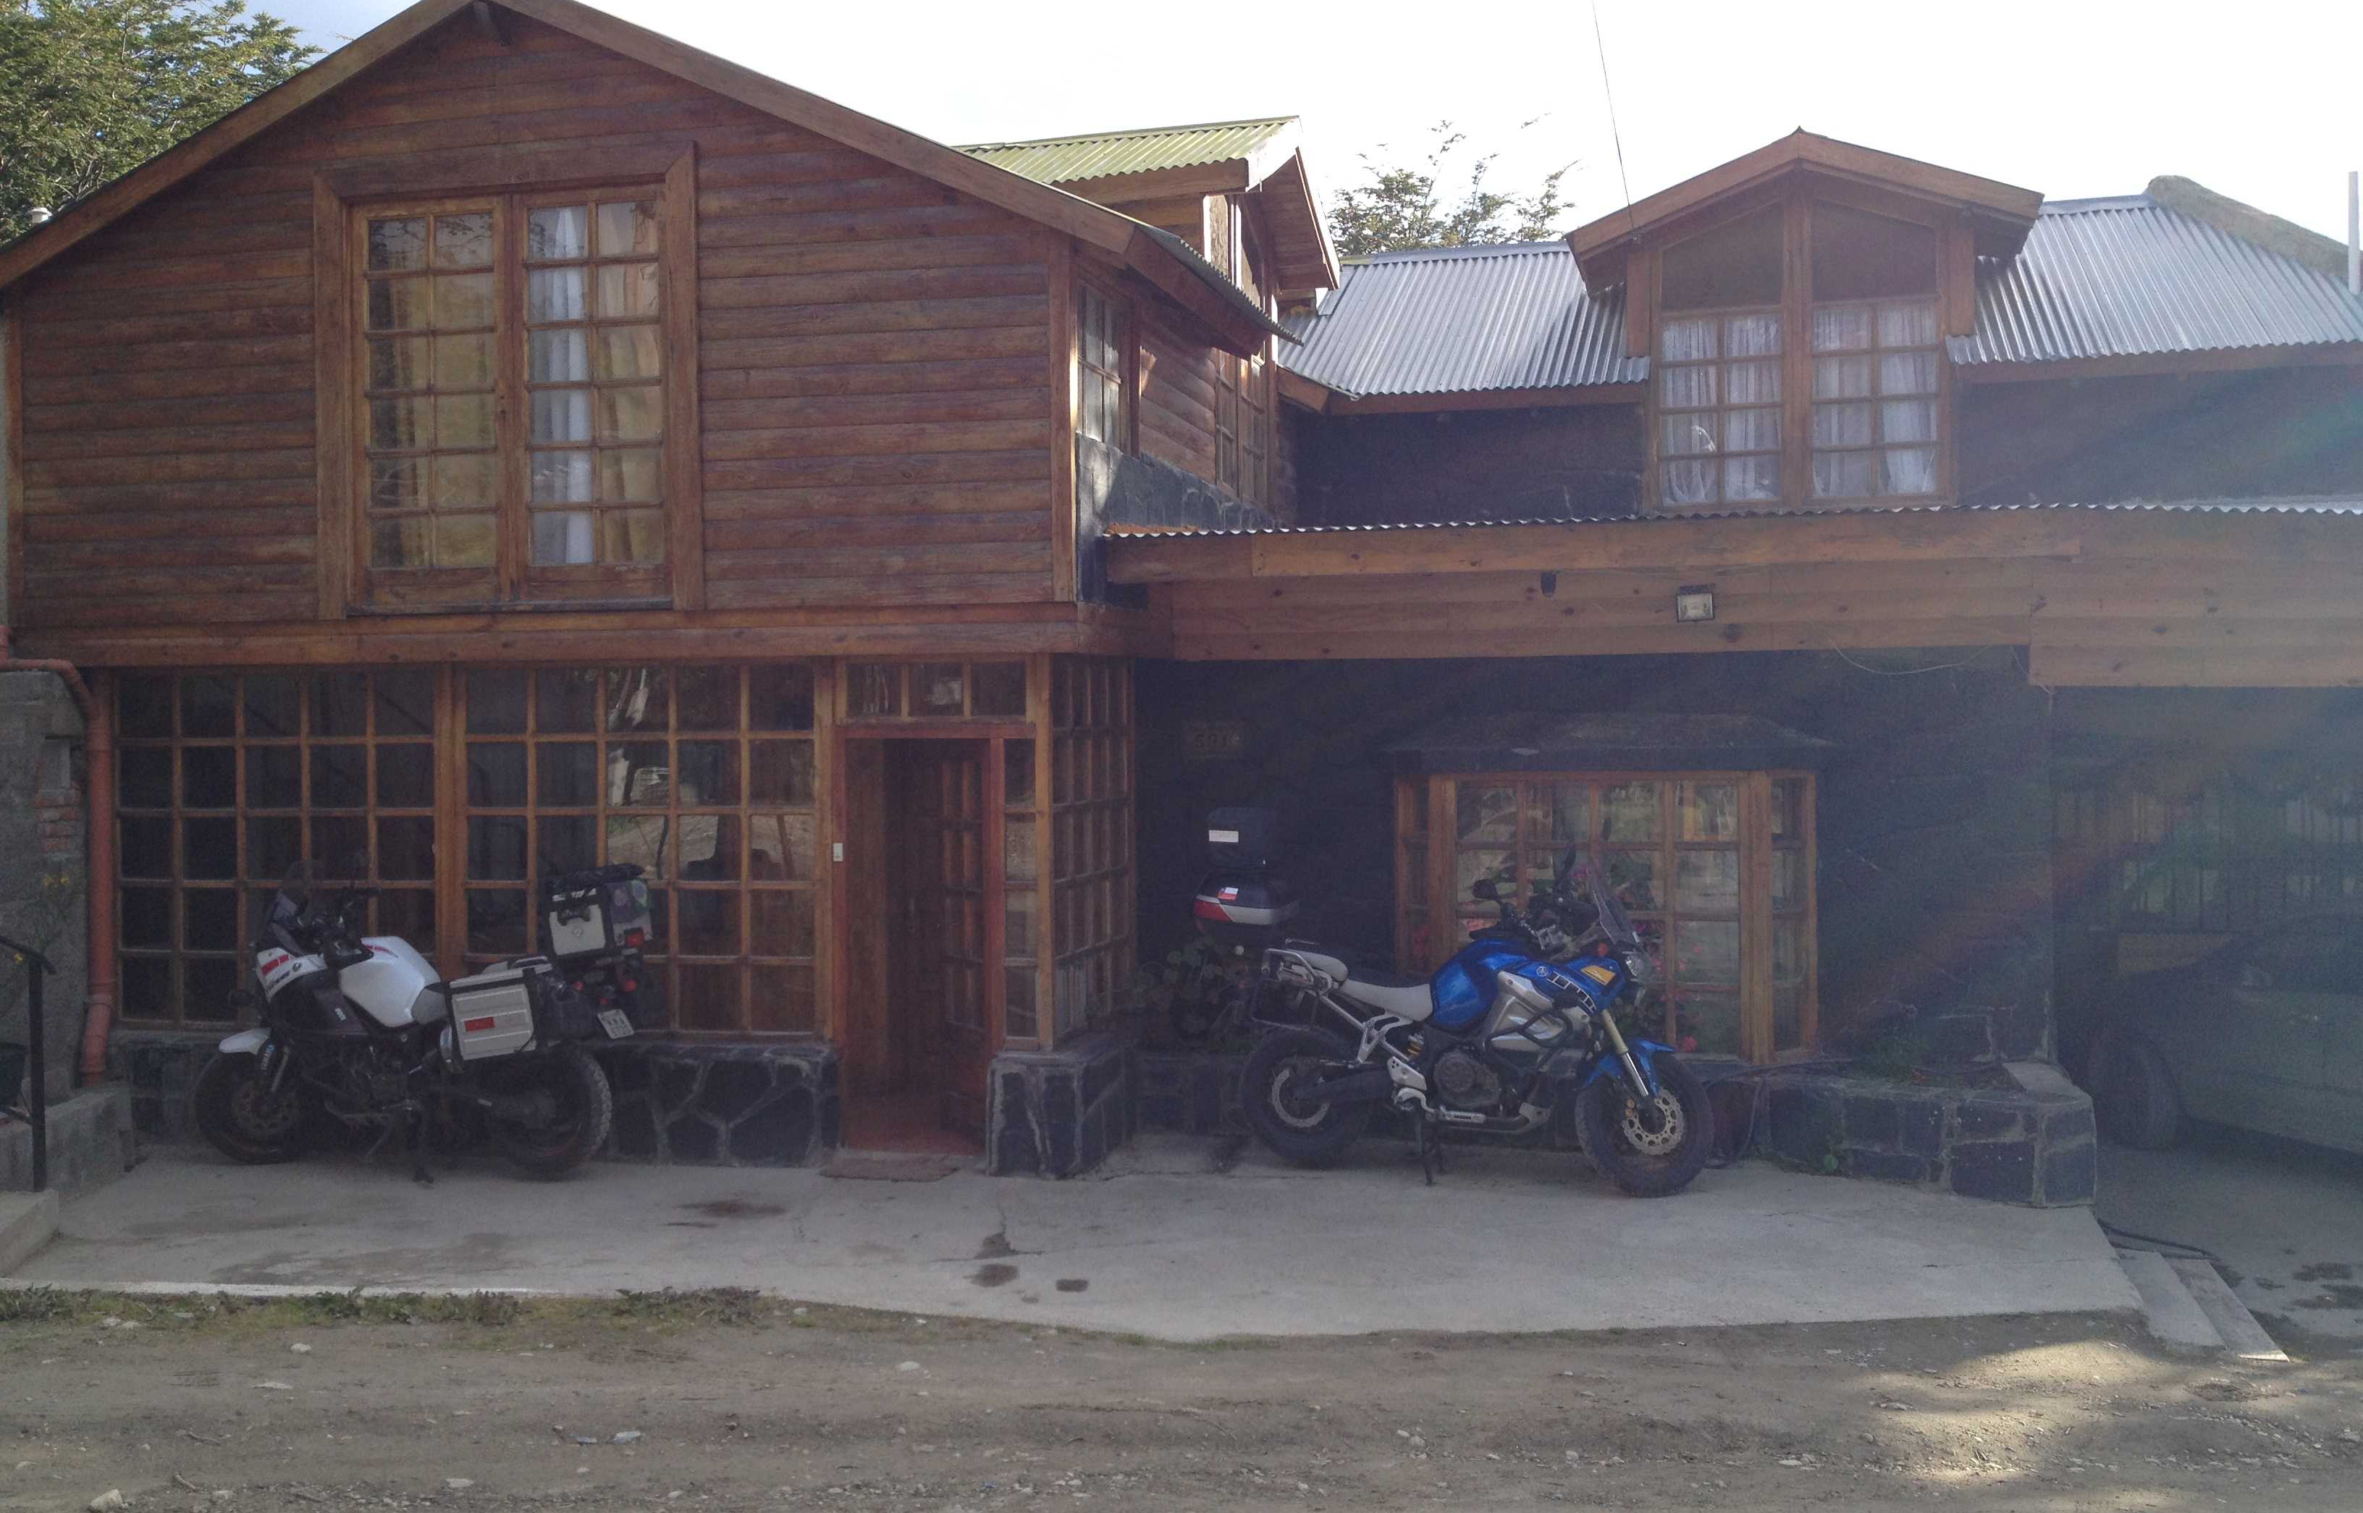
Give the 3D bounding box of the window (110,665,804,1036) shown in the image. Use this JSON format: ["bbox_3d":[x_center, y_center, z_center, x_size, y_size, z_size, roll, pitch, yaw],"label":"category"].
[{"bbox_3d":[-3.521,0.443,11.575,3.835,1.768,0.120,0,0,15],"label":"window"}]

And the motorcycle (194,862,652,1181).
[{"bbox_3d":[-3.433,1.165,10.560,2.360,1.390,1.020,0,0,20],"label":"motorcycle"}]

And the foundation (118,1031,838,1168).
[{"bbox_3d":[-3.342,1.605,11.346,3.709,0.504,0.380,0,0,15],"label":"foundation"}]

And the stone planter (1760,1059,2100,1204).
[{"bbox_3d":[3.110,1.582,10.077,1.300,0.450,0.950,0,0,15],"label":"stone planter"}]

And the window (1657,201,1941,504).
[{"bbox_3d":[3.434,-2.244,13.357,1.606,1.718,0.120,0,0,17],"label":"window"}]

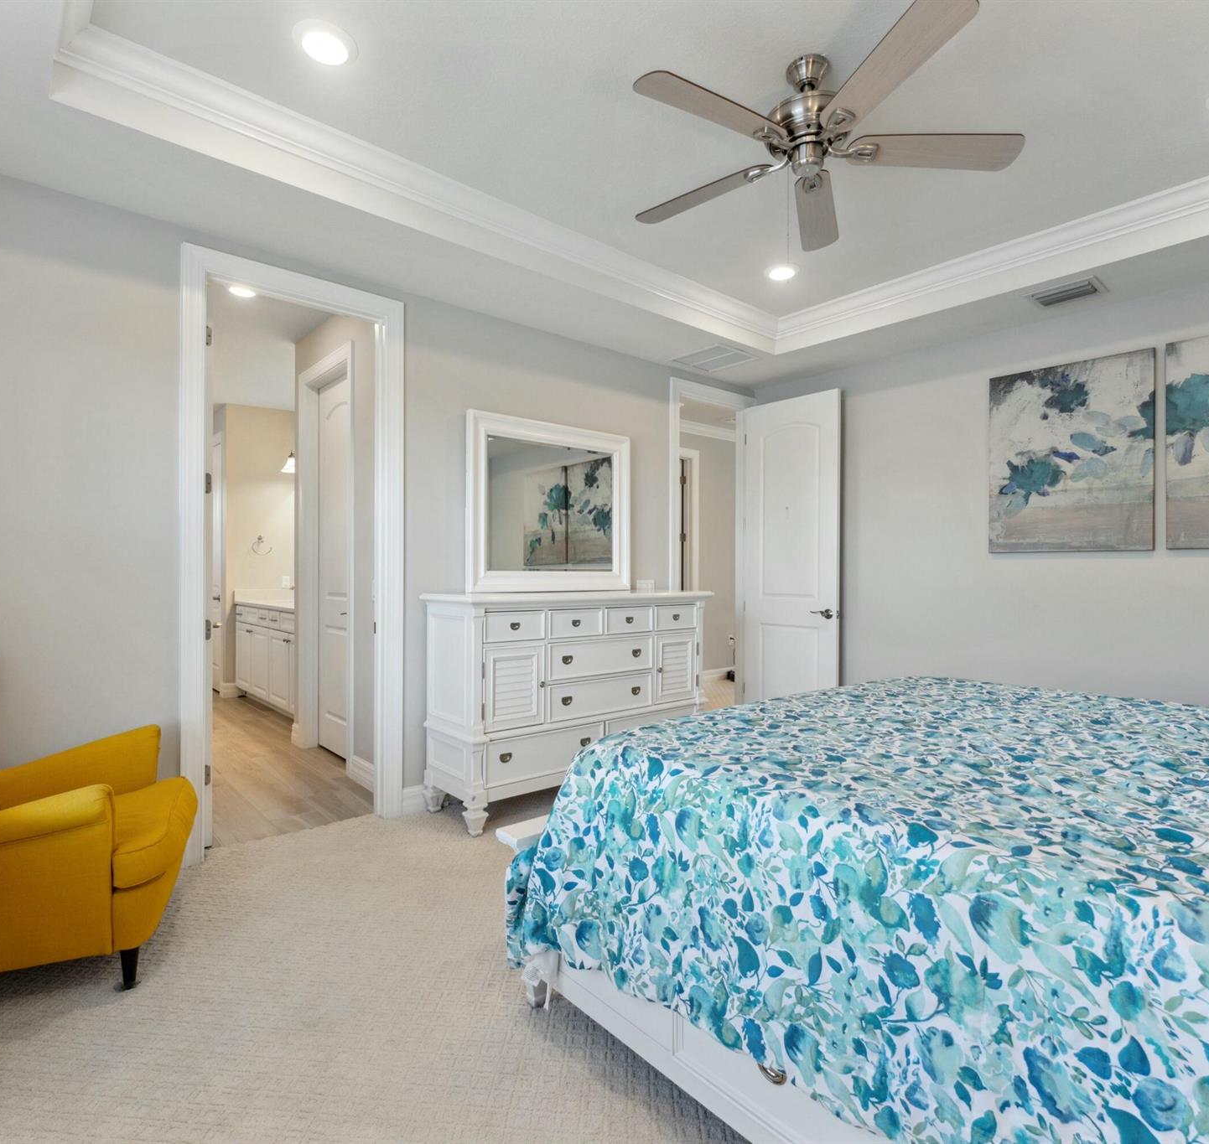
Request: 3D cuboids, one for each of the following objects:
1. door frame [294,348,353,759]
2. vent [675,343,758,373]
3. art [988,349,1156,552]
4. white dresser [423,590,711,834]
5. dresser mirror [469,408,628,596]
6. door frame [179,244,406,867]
[{"bbox_3d":[-1.735,-0.061,4.284,0.140,2.577,1.010,0,0,-40],"label":"door frame"},{"bbox_3d":[0.735,-1.404,4.472,0.440,0.025,0.460,0,0,-40],"label":"vent"},{"bbox_3d":[2.495,-0.614,3.604,0.037,1.011,0.751,0,0,-40],"label":"art"},{"bbox_3d":[-0.137,0.675,3.733,1.673,1.112,0.510,0,0,-40],"label":"white dresser"},{"bbox_3d":[-0.276,-0.367,3.910,1.135,0.967,0.050,0,0,-40],"label":"dresser mirror"},{"bbox_3d":[-1.415,-0.064,3.107,0.950,2.578,0.135,0,0,-40],"label":"door frame"}]

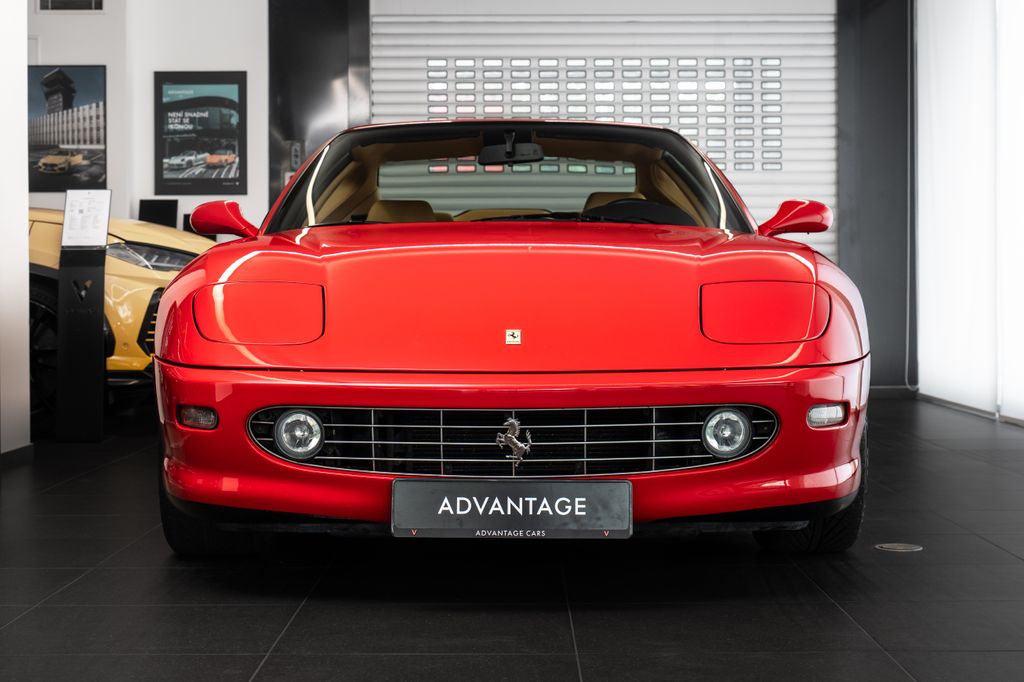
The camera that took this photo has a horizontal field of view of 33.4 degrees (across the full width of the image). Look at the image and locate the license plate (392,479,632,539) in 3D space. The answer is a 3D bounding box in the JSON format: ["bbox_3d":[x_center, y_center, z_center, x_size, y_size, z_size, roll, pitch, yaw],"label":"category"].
[{"bbox_3d":[0.001,0.370,3.760,0.530,0.130,0.020,0,2,0],"label":"license plate"}]

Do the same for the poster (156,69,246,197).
[{"bbox_3d":[-2.017,-1.346,11.050,0.600,0.800,0.030,0,2,0],"label":"poster"}]

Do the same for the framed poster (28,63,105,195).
[{"bbox_3d":[-2.872,-1.348,10.850,0.590,0.800,0.030,0,2,0],"label":"framed poster"}]

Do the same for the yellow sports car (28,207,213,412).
[{"bbox_3d":[-3.991,-0.368,9.663,5.110,1.640,2.020,0,2,3],"label":"yellow sports car"}]

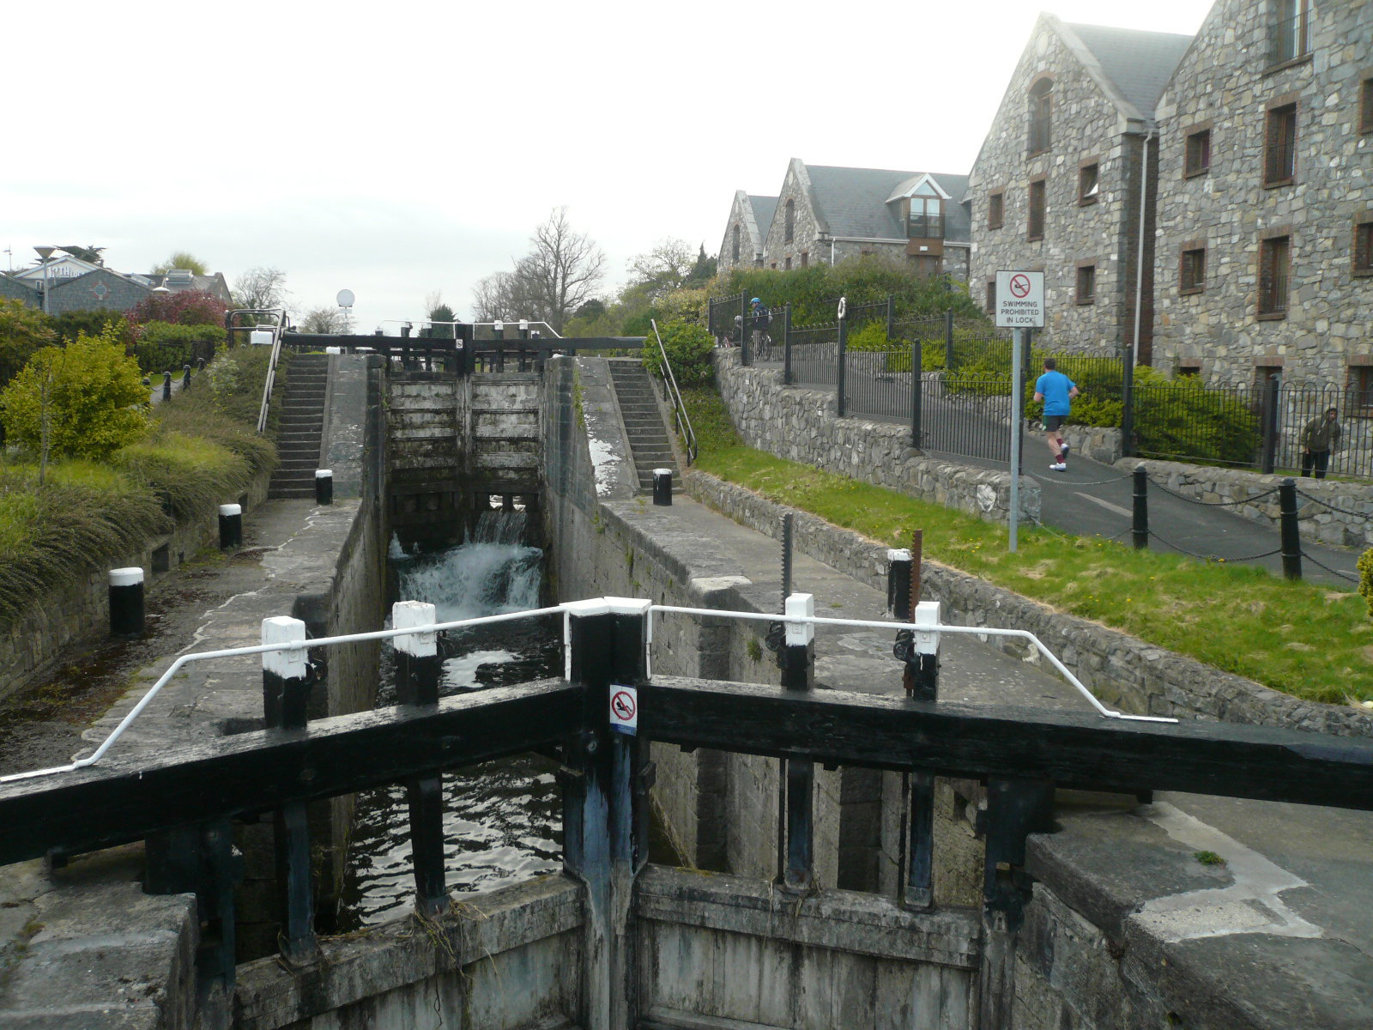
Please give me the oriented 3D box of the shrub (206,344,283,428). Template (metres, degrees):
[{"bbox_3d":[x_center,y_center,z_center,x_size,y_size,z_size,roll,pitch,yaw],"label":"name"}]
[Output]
[{"bbox_3d":[-10.109,-2.960,25.437,1.600,1.750,1.900,-2,7,-20],"label":"shrub"}]

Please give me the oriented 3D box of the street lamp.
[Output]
[{"bbox_3d":[-18.191,-5.455,31.796,0.650,4.432,0.650,0,8,0],"label":"street lamp"}]

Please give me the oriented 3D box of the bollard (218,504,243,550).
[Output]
[{"bbox_3d":[-6.875,0.183,16.749,0.350,0.661,0.350,-2,7,-22],"label":"bollard"}]

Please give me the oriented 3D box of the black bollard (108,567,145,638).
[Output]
[{"bbox_3d":[-5.272,0.824,10.469,0.339,0.587,0.339,-1,8,-13],"label":"black bollard"}]

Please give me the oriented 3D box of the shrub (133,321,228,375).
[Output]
[{"bbox_3d":[-18.025,-5.983,39.583,3.300,1.850,2.300,-2,7,-20],"label":"shrub"}]

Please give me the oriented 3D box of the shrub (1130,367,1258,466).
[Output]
[{"bbox_3d":[7.623,-1.491,16.600,1.350,1.520,2.100,-1,8,-13],"label":"shrub"}]

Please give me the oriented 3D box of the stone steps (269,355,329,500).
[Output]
[{"bbox_3d":[-7.821,-1.916,22.698,0.959,2.713,4.080,-1,8,-13],"label":"stone steps"}]

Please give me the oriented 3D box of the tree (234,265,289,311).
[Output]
[{"bbox_3d":[-27.073,-12.515,71.034,4.000,6.605,3.700,-2,7,-20],"label":"tree"}]

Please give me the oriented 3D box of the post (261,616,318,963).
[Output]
[{"bbox_3d":[-2.072,1.432,5.784,0.150,1.805,0.200,-5,10,-36],"label":"post"}]

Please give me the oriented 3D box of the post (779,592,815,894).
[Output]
[{"bbox_3d":[0.725,1.504,7.232,0.160,1.999,0.180,3,7,20],"label":"post"}]

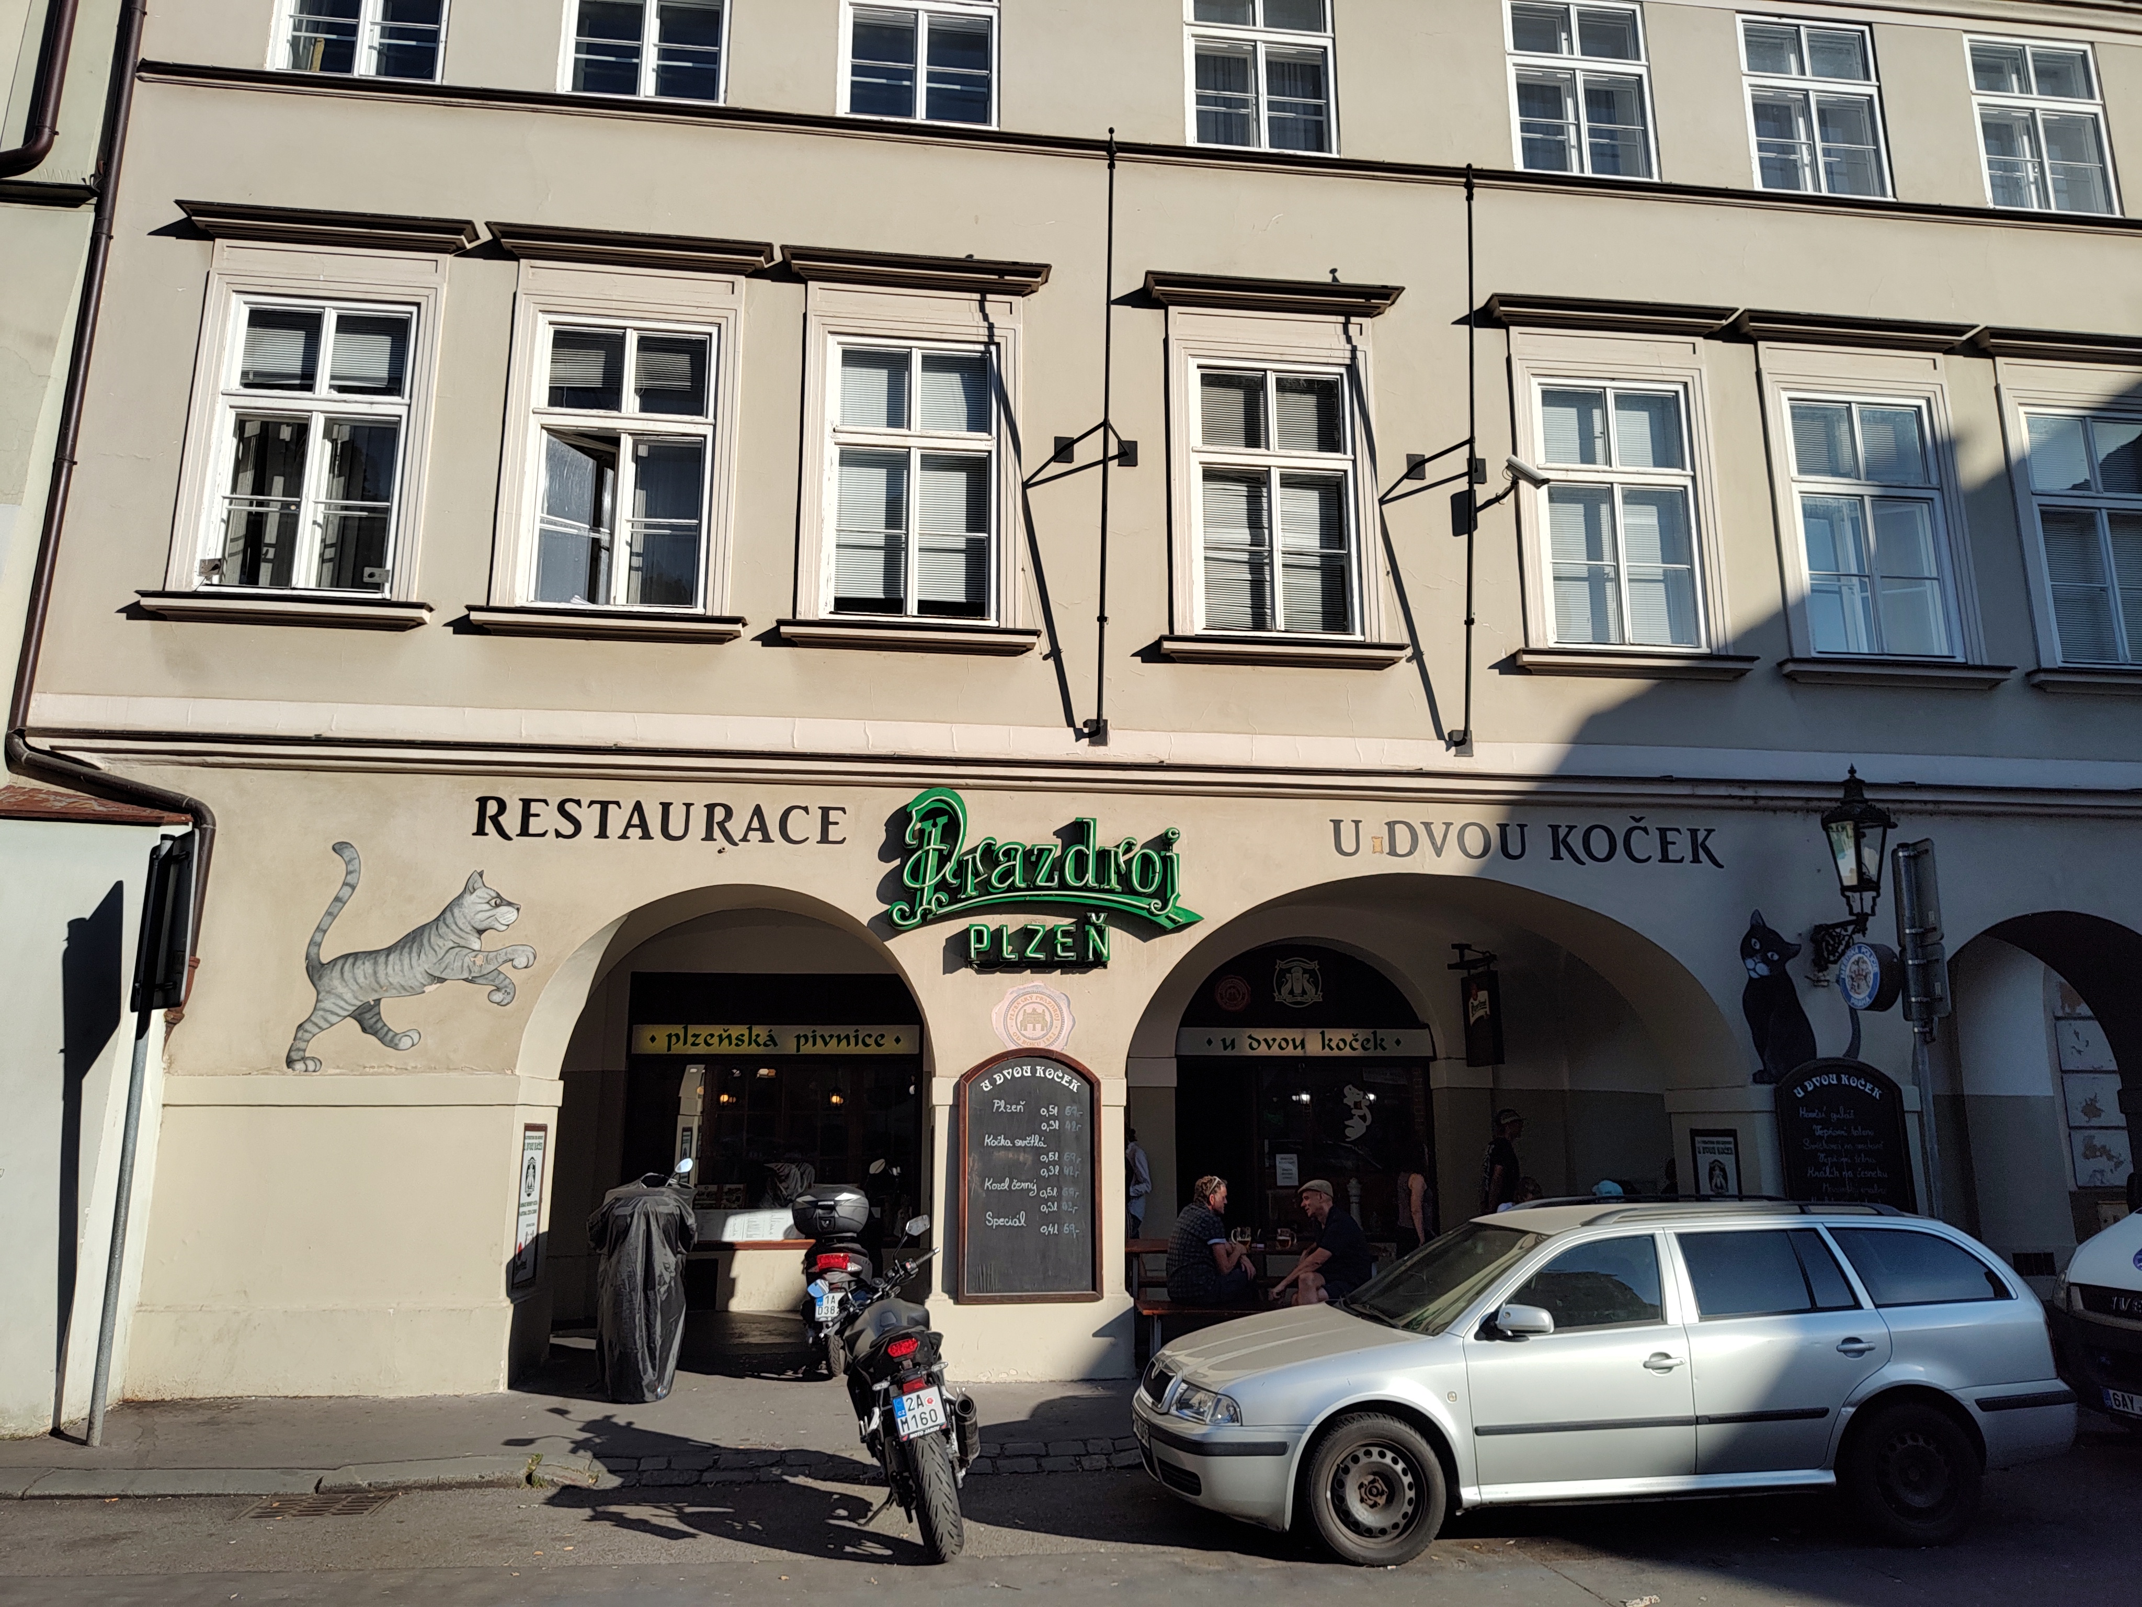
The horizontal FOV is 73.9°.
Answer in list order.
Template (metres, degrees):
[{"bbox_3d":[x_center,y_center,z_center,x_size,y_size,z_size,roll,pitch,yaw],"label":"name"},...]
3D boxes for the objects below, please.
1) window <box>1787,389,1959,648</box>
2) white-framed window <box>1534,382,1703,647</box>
[{"bbox_3d":[6.786,-2.347,12.119,1.379,2.341,0.130,1,-11,-7],"label":"window"},{"bbox_3d":[4.267,-2.253,11.070,1.280,2.220,0.150,2,-11,-6],"label":"white-framed window"}]

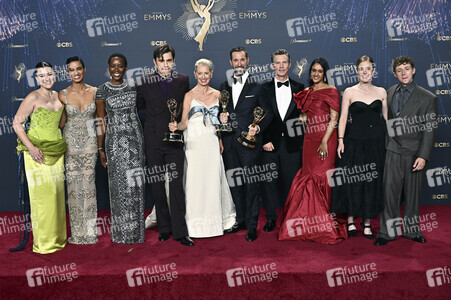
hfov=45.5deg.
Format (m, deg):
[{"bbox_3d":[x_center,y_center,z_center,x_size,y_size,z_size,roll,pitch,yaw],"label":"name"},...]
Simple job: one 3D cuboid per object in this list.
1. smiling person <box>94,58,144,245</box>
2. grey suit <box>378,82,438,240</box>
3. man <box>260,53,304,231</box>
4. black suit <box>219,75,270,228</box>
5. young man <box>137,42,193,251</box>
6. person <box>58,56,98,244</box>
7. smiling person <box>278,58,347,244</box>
[{"bbox_3d":[-0.998,-0.006,5.095,0.480,1.789,0.340,-2,8,-8],"label":"smiling person"},{"bbox_3d":[1.692,0.103,4.976,0.520,1.443,0.360,2,8,23],"label":"grey suit"},{"bbox_3d":[0.566,-0.095,5.390,0.500,1.796,0.360,0,7,6],"label":"man"},{"bbox_3d":[0.189,0.028,5.203,0.530,1.501,0.400,1,8,16],"label":"black suit"},{"bbox_3d":[-0.574,-0.044,5.064,0.540,1.857,0.400,-2,8,-8],"label":"young man"},{"bbox_3d":[-1.399,0.010,5.104,0.410,1.769,0.340,-2,8,-8],"label":"person"},{"bbox_3d":[0.825,-0.011,5.107,0.580,1.693,0.500,2,8,19],"label":"smiling person"}]

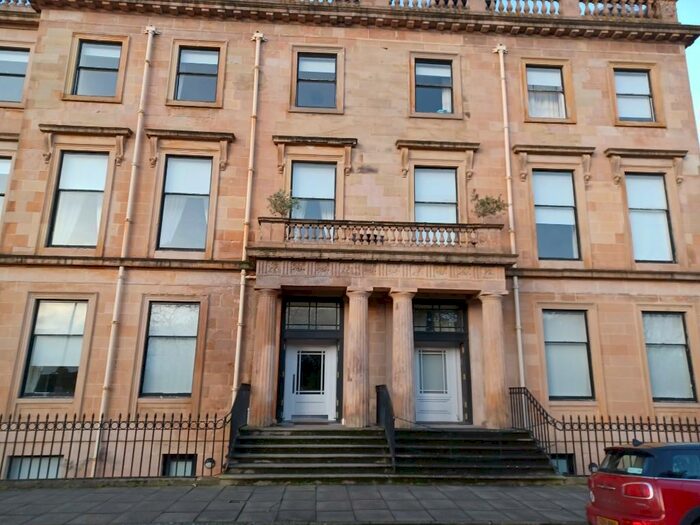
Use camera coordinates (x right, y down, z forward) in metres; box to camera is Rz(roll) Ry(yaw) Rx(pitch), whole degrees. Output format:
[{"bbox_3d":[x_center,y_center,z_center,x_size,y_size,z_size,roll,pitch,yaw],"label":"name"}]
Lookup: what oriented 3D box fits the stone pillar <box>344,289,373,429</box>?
[{"bbox_3d":[0.231,2.479,13.338,0.704,3.536,0.690,2,-14,-3],"label":"stone pillar"}]

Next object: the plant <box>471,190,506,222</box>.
[{"bbox_3d":[4.003,-1.204,14.409,1.086,1.811,0.920,2,-14,-4],"label":"plant"}]

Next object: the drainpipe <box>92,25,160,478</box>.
[{"bbox_3d":[-6.407,-0.969,14.392,0.340,13.291,0.240,2,-14,-4],"label":"drainpipe"}]

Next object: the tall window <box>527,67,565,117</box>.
[{"bbox_3d":[6.369,-5.512,16.308,1.218,1.918,0.200,1,-14,-4],"label":"tall window"}]

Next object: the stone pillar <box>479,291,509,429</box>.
[{"bbox_3d":[3.651,2.421,12.795,0.650,3.352,0.650,2,-14,-3],"label":"stone pillar"}]

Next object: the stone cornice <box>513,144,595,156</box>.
[{"bbox_3d":[6.363,-3.470,15.839,2.623,0.178,0.330,2,-14,-4],"label":"stone cornice"}]

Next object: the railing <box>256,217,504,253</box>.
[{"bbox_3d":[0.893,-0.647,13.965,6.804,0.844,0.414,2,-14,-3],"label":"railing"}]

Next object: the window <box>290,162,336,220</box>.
[{"bbox_3d":[-1.063,-1.651,14.922,1.304,2.866,0.138,2,-14,-3],"label":"window"}]

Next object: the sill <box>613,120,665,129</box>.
[{"bbox_3d":[9.419,-4.471,16.503,1.757,0.240,0.220,2,-14,-4],"label":"sill"}]

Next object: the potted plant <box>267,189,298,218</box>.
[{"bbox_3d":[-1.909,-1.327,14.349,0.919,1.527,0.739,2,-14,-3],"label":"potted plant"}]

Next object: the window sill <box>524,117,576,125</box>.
[{"bbox_3d":[6.315,-4.463,15.944,1.680,0.200,0.220,1,-14,-4],"label":"window sill"}]

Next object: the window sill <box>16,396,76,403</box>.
[{"bbox_3d":[-7.978,3.648,13.325,1.450,0.126,0.250,2,-14,-4],"label":"window sill"}]

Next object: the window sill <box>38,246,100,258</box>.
[{"bbox_3d":[-7.860,-0.239,14.353,1.542,0.269,0.240,2,-14,-4],"label":"window sill"}]

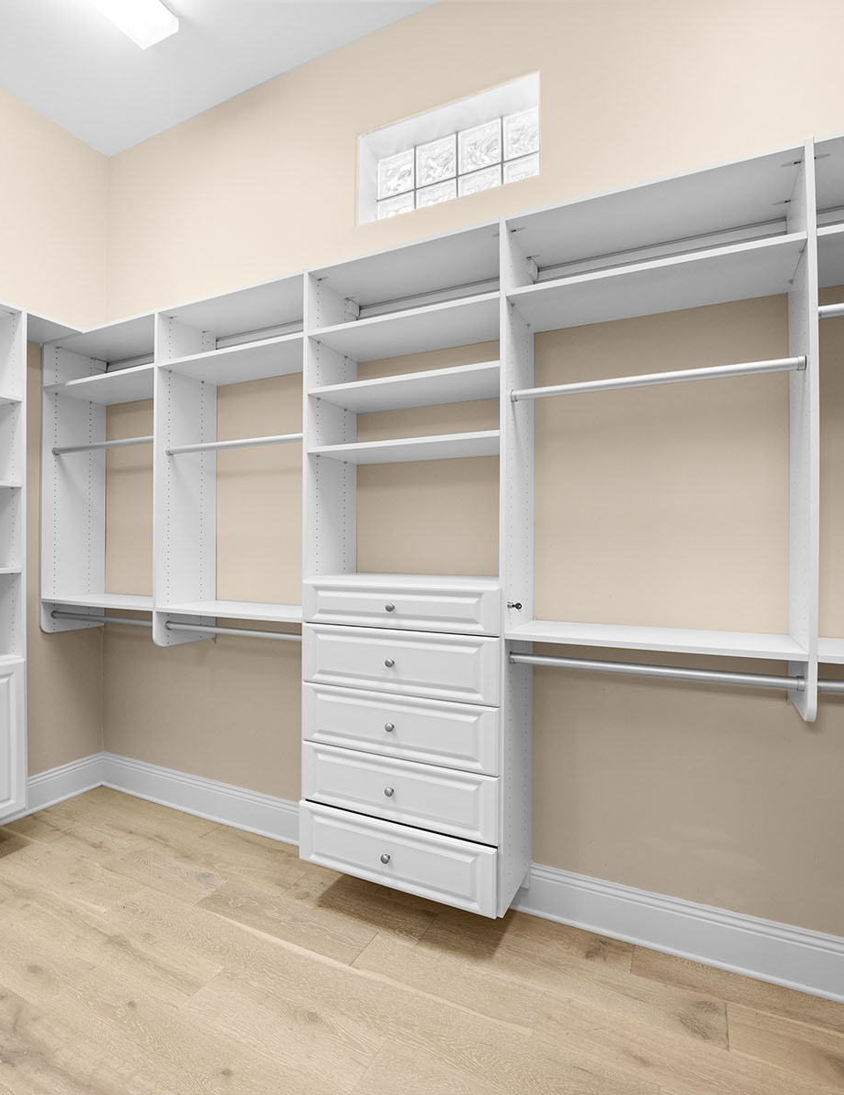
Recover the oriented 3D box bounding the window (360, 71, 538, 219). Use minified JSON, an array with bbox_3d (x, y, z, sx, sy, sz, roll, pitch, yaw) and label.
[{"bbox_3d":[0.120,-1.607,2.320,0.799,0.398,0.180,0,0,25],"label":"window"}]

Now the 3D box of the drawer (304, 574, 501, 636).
[{"bbox_3d":[-0.031,0.208,2.060,0.771,0.163,0.320,0,0,25],"label":"drawer"}]

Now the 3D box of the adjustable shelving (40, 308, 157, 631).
[{"bbox_3d":[-1.495,-0.311,2.785,0.856,1.465,0.347,0,0,25],"label":"adjustable shelving"}]

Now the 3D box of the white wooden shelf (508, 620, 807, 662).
[{"bbox_3d":[0.709,0.289,1.749,0.807,0.022,0.345,0,0,25],"label":"white wooden shelf"}]

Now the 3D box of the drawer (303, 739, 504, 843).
[{"bbox_3d":[-0.031,0.846,2.060,0.771,0.217,0.320,0,0,25],"label":"drawer"}]

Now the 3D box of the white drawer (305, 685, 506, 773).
[{"bbox_3d":[-0.031,0.625,2.060,0.771,0.217,0.320,0,0,25],"label":"white drawer"}]

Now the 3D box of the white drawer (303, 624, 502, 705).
[{"bbox_3d":[-0.031,0.404,2.060,0.771,0.216,0.320,0,0,25],"label":"white drawer"}]

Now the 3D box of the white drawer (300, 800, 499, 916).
[{"bbox_3d":[-0.041,1.062,2.038,0.771,0.214,0.320,0,0,25],"label":"white drawer"}]

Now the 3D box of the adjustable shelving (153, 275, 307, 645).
[{"bbox_3d":[-0.742,-0.309,2.432,0.847,1.476,0.347,0,0,25],"label":"adjustable shelving"}]

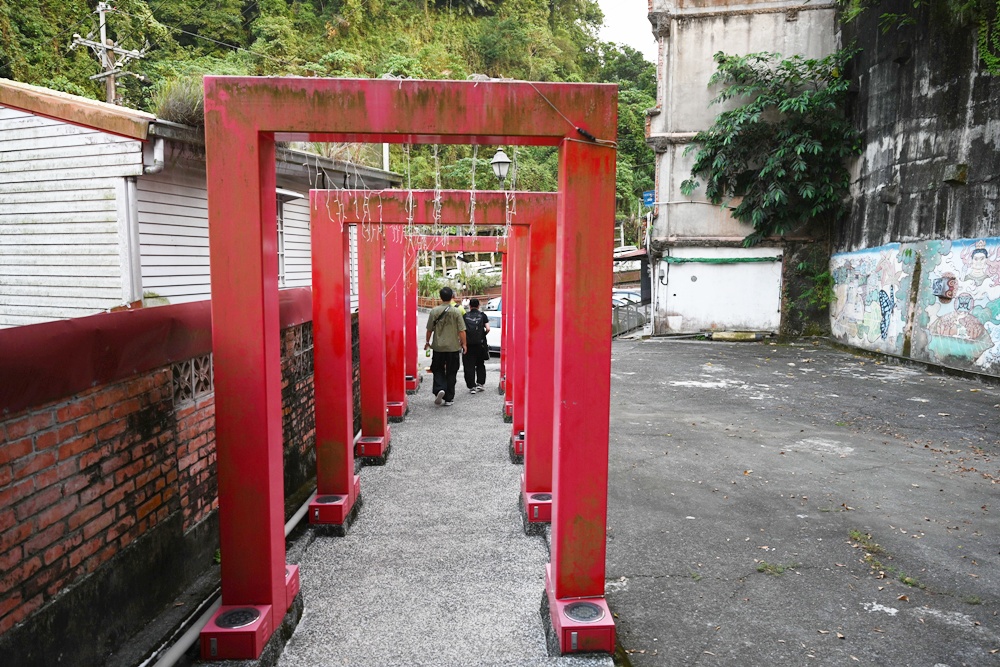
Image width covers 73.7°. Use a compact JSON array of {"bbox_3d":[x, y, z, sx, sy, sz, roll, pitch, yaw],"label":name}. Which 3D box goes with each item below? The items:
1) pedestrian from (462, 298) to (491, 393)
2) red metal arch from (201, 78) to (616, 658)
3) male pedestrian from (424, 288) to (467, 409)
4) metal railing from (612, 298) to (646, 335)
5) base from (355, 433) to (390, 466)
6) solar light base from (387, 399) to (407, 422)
[{"bbox_3d":[-0.380,0.208,10.728,0.470,1.525,0.430,0,5,-2],"label":"pedestrian"},{"bbox_3d":[-0.401,0.142,3.224,1.855,2.591,0.662,0,5,-2],"label":"red metal arch"},{"bbox_3d":[-0.793,0.190,9.812,0.580,1.729,0.500,0,5,-3],"label":"male pedestrian"},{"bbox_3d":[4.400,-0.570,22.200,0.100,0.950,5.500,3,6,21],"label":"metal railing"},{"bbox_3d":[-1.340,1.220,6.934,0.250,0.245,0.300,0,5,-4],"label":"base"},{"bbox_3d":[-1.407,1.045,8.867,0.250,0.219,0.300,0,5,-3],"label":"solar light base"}]

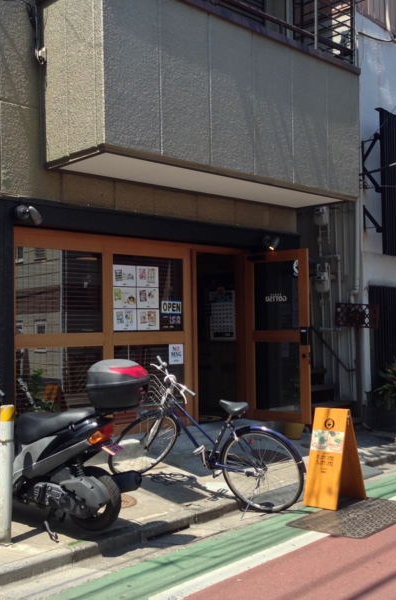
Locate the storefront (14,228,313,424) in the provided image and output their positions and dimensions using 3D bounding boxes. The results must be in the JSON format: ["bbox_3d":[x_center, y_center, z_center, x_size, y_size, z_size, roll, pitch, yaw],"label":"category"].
[{"bbox_3d":[-0.255,0.339,7.584,0.850,2.000,3.150,-3,-3,45],"label":"storefront"}]

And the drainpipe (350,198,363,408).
[{"bbox_3d":[2.140,0.047,10.300,0.140,2.850,0.100,-3,-3,45],"label":"drainpipe"}]

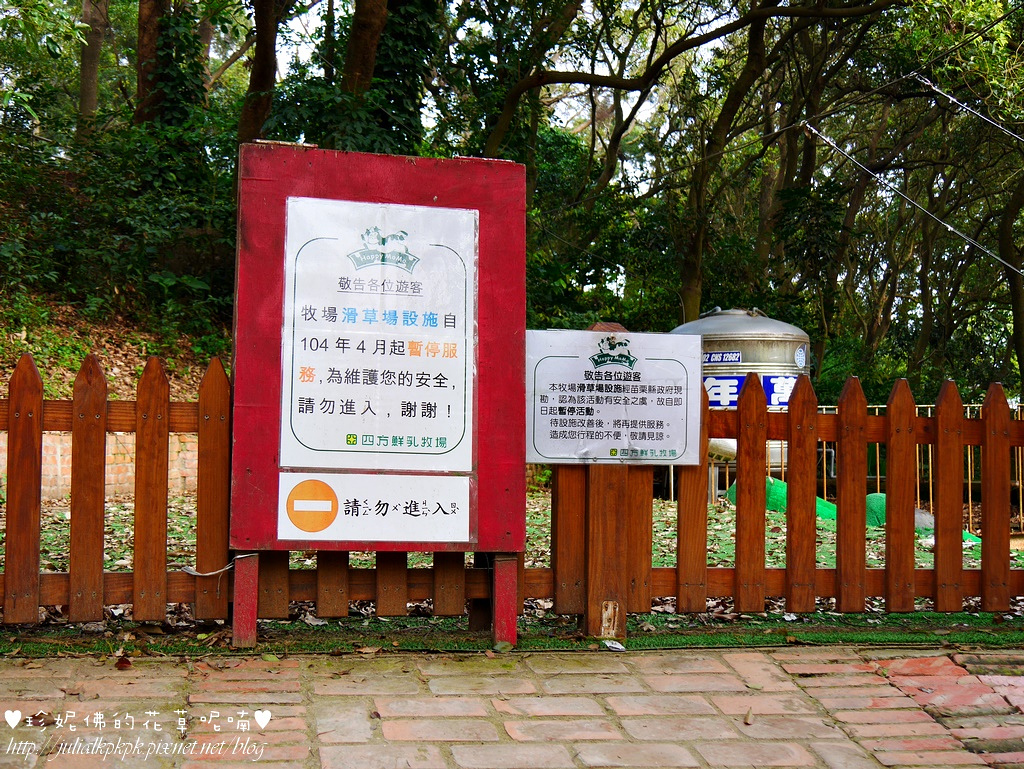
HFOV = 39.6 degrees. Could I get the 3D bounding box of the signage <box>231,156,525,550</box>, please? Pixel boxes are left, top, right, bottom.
[{"bbox_3d":[-0.288,-0.074,3.162,0.648,0.890,0.055,2,-8,-14],"label":"signage"}]

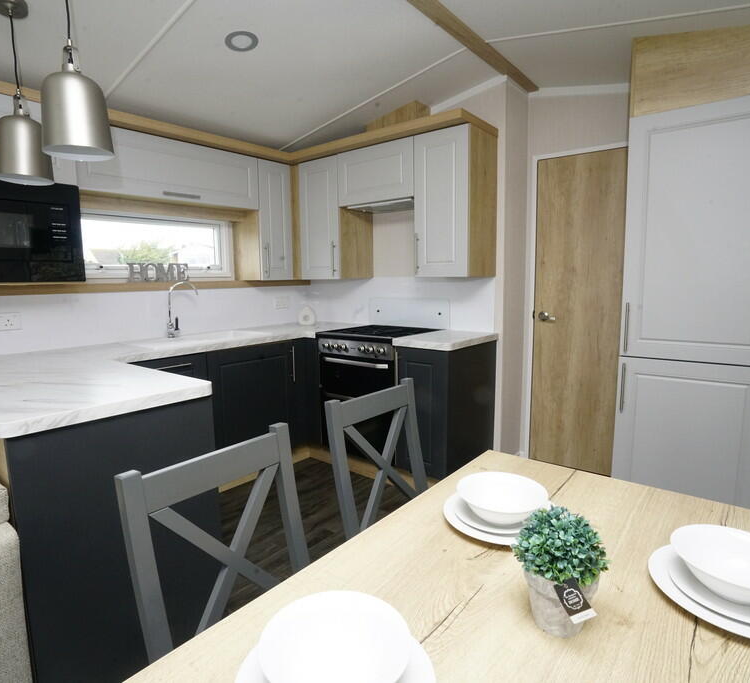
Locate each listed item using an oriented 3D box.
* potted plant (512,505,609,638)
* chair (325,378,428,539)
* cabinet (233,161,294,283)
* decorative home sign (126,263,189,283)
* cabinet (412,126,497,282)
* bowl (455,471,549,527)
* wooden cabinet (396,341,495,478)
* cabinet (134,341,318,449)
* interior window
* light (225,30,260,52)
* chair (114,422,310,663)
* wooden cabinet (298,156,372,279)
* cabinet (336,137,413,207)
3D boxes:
[{"bbox_3d":[0.271,0.330,0.655,0.136,0.167,0.136,5,9,37],"label":"potted plant"},{"bbox_3d":[0.181,0.614,1.413,0.485,0.895,0.420,5,9,37],"label":"chair"},{"bbox_3d":[-0.799,-0.832,3.231,0.288,0.790,0.293,5,10,38],"label":"cabinet"},{"bbox_3d":[-1.255,-0.403,2.659,0.024,0.102,0.365,5,10,38],"label":"decorative home sign"},{"bbox_3d":[0.493,-0.797,2.738,0.355,0.814,0.385,5,9,37],"label":"cabinet"},{"bbox_3d":[0.246,0.320,0.890,0.173,0.060,0.173,-1,8,0],"label":"bowl"},{"bbox_3d":[0.448,0.424,2.810,0.349,0.839,0.601,5,9,37],"label":"wooden cabinet"},{"bbox_3d":[-1.030,0.395,2.843,0.578,0.767,1.269,5,10,38],"label":"cabinet"},{"bbox_3d":[-1.365,-0.593,2.883,0.070,0.405,1.080,5,9,37],"label":"interior window"},{"bbox_3d":[-0.595,-1.348,2.030,0.145,0.030,0.145,-8,2,0],"label":"light"},{"bbox_3d":[-0.168,0.687,0.938,0.500,0.870,0.420,5,10,38],"label":"chair"},{"bbox_3d":[-0.288,-0.857,3.303,0.378,0.798,0.353,5,10,38],"label":"wooden cabinet"},{"bbox_3d":[0.113,-1.064,2.995,0.595,0.339,0.385,5,9,37],"label":"cabinet"}]

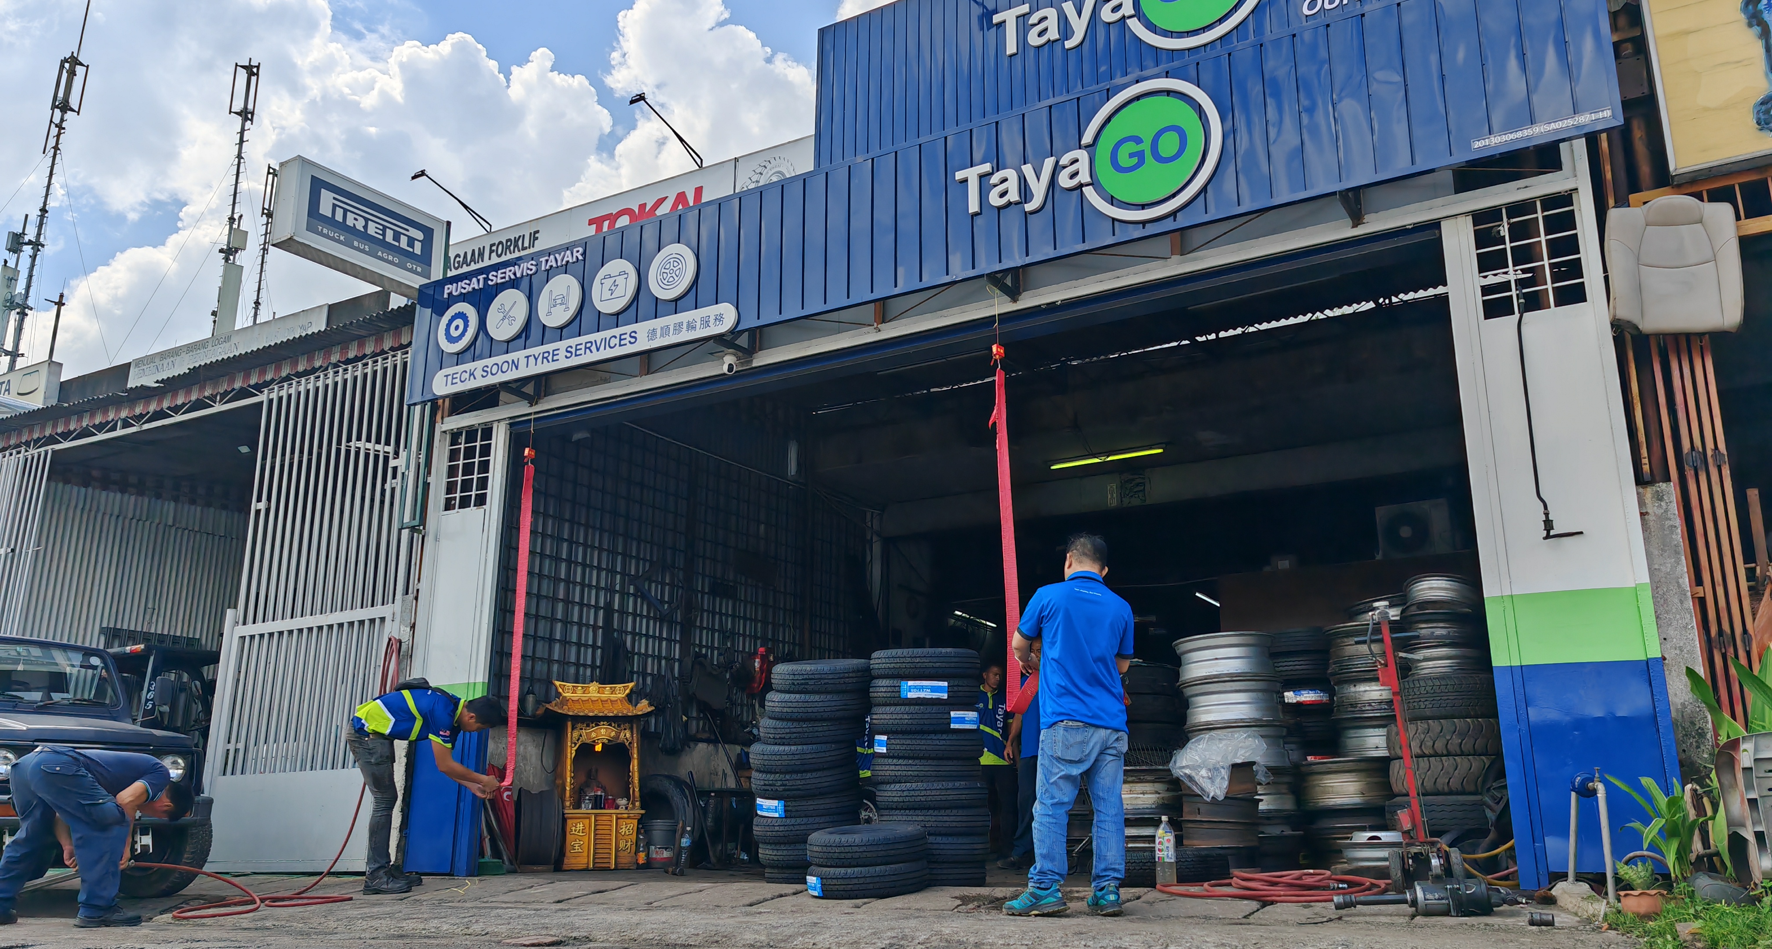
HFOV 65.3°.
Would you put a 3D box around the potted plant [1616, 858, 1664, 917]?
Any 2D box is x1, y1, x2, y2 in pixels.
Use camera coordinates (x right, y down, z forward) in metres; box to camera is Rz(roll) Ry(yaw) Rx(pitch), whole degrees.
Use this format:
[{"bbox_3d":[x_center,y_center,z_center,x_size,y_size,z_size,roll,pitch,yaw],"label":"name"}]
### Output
[{"bbox_3d":[2.918,1.600,5.350,0.190,0.240,0.190,-9,-17,29],"label":"potted plant"}]

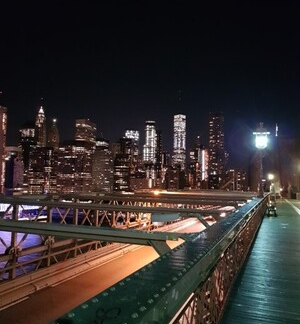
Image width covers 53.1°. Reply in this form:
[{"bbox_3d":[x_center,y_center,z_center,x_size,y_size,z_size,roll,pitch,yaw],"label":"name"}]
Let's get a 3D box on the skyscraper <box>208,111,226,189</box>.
[{"bbox_3d":[205.750,-27.370,906.610,46.000,254.000,40.000,-1,-5,18],"label":"skyscraper"}]

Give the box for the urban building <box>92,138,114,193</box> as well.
[{"bbox_3d":[-110.020,18.190,701.990,36.000,138.000,40.000,-1,-5,20],"label":"urban building"}]

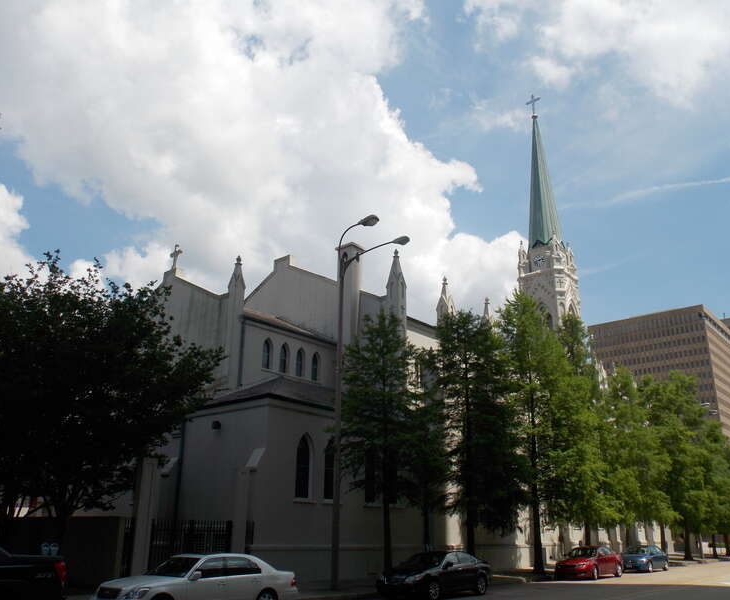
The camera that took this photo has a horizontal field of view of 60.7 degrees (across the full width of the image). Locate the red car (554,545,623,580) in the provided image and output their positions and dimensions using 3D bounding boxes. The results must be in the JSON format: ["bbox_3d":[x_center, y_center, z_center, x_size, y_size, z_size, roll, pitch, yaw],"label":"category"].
[{"bbox_3d":[10.993,12.848,30.644,1.830,1.455,4.840,-17,-26,39],"label":"red car"}]

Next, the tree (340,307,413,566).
[{"bbox_3d":[0.630,5.753,26.162,3.300,11.293,3.300,0,-21,0],"label":"tree"}]

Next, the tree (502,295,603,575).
[{"bbox_3d":[10.145,6.909,35.729,5.600,15.954,5.600,-17,-27,38],"label":"tree"}]

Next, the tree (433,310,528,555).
[{"bbox_3d":[5.353,6.576,30.635,4.500,12.944,4.500,0,-21,0],"label":"tree"}]

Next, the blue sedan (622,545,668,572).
[{"bbox_3d":[16.437,15.229,36.869,1.790,1.440,4.700,-17,-26,39],"label":"blue sedan"}]

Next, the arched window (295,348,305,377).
[{"bbox_3d":[-3.300,3.240,31.982,0.250,1.580,0.720,-17,-26,39],"label":"arched window"}]

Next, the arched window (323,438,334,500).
[{"bbox_3d":[-1.362,6.940,25.705,0.250,2.550,0.950,-17,-26,39],"label":"arched window"}]

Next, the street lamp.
[{"bbox_3d":[-0.013,3.495,22.745,2.700,13.000,2.600,-17,-26,39],"label":"street lamp"}]

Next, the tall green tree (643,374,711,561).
[{"bbox_3d":[26.996,14.050,54.364,5.000,15.893,5.000,-17,-27,38],"label":"tall green tree"}]

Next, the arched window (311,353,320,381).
[{"bbox_3d":[-2.590,3.527,32.733,0.250,1.600,0.660,-17,-26,39],"label":"arched window"}]

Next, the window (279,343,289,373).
[{"bbox_3d":[-4.391,3.132,34.055,0.250,1.671,0.716,-17,-27,38],"label":"window"}]

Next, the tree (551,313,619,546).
[{"bbox_3d":[14.037,8.475,40.435,4.300,16.381,4.300,-17,-27,38],"label":"tree"}]

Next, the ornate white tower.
[{"bbox_3d":[21.100,-0.322,69.193,6.000,53.500,6.000,-17,-26,39],"label":"ornate white tower"}]

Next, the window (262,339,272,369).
[{"bbox_3d":[-5.230,2.837,33.150,0.250,1.626,0.677,-17,-27,38],"label":"window"}]

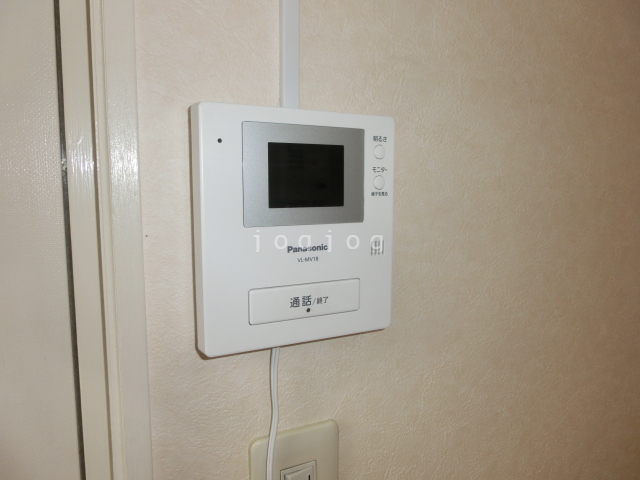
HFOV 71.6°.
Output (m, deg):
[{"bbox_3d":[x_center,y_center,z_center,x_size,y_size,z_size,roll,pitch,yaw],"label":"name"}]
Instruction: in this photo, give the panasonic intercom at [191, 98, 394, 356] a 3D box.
[{"bbox_3d":[-0.014,-0.008,0.294,0.132,0.149,0.026,-3,8,-25],"label":"panasonic intercom"}]

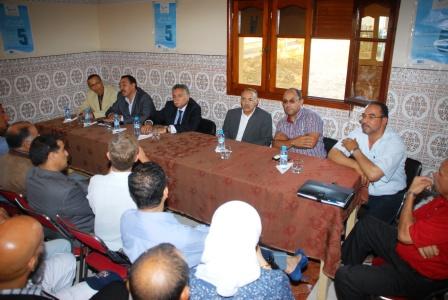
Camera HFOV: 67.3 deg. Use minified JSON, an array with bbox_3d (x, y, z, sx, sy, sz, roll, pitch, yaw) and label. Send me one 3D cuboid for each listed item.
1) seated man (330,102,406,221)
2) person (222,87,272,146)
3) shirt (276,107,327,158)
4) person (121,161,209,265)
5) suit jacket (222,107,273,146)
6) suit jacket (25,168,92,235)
[{"bbox_3d":[1.010,0.310,2.496,0.580,1.260,0.800,15,24,36],"label":"seated man"},{"bbox_3d":[0.094,0.092,3.124,0.540,1.250,0.800,11,22,27],"label":"person"},{"bbox_3d":[0.596,-0.029,2.965,0.500,0.600,0.380,13,23,31],"label":"shirt"},{"bbox_3d":[-0.266,0.538,1.920,0.530,1.180,0.800,8,21,21],"label":"person"},{"bbox_3d":[0.204,-0.114,3.229,0.520,0.640,0.360,11,22,27],"label":"suit jacket"},{"bbox_3d":[-1.002,0.361,2.166,0.480,0.580,0.420,13,23,31],"label":"suit jacket"}]

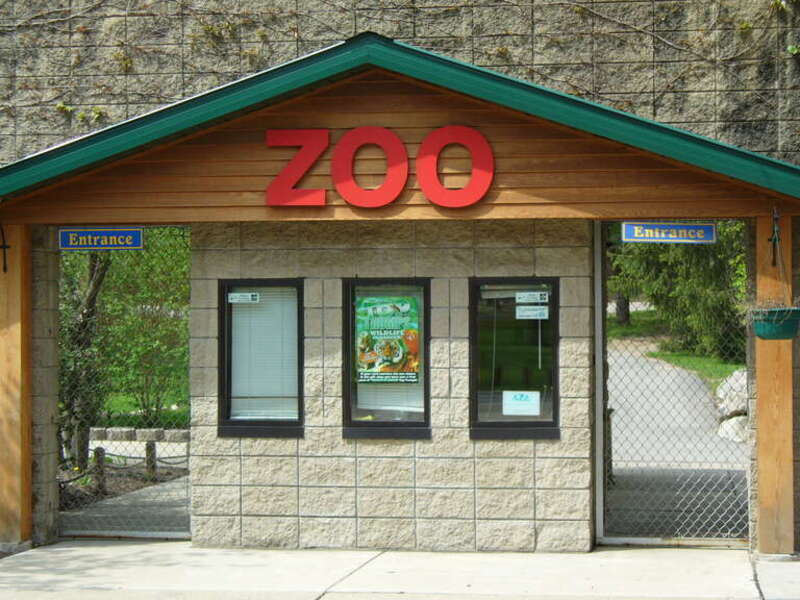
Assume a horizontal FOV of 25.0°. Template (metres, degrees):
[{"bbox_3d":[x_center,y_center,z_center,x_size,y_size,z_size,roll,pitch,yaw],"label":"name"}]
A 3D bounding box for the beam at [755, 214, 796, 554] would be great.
[{"bbox_3d":[2.424,0.543,11.648,0.216,2.161,0.200,0,-1,9],"label":"beam"}]

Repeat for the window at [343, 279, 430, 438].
[{"bbox_3d":[-0.083,0.399,12.314,0.609,1.094,0.100,0,-1,9],"label":"window"}]

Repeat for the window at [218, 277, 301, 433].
[{"bbox_3d":[-0.948,0.404,12.449,0.605,1.091,0.100,0,-1,9],"label":"window"}]

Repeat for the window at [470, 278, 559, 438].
[{"bbox_3d":[0.781,0.394,12.180,0.609,1.088,0.100,0,-1,9],"label":"window"}]

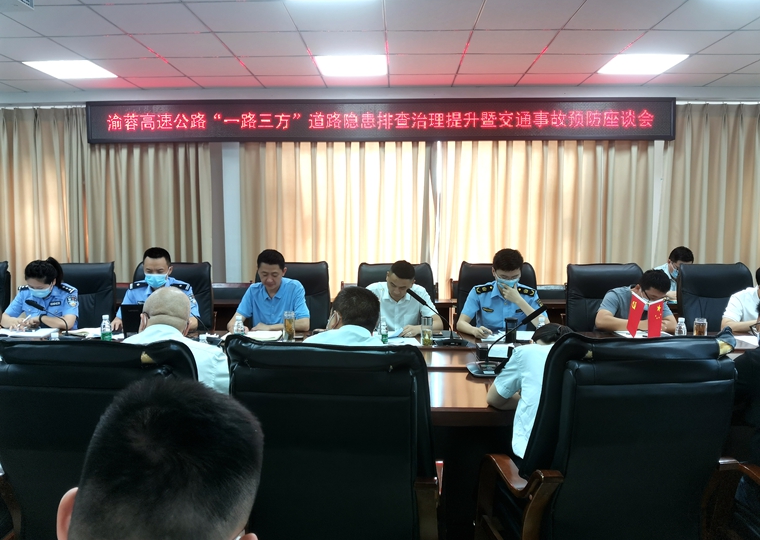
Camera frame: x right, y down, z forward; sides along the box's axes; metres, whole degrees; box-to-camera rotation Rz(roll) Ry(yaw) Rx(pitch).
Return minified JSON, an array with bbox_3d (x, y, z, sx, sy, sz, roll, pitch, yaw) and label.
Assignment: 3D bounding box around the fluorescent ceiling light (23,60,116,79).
[{"bbox_3d":[-2.625,-1.729,5.072,0.600,0.040,0.600,0,5,2],"label":"fluorescent ceiling light"}]

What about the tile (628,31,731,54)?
[{"bbox_3d":[2.149,-1.664,4.329,0.600,0.020,0.600,0,5,2],"label":"tile"}]

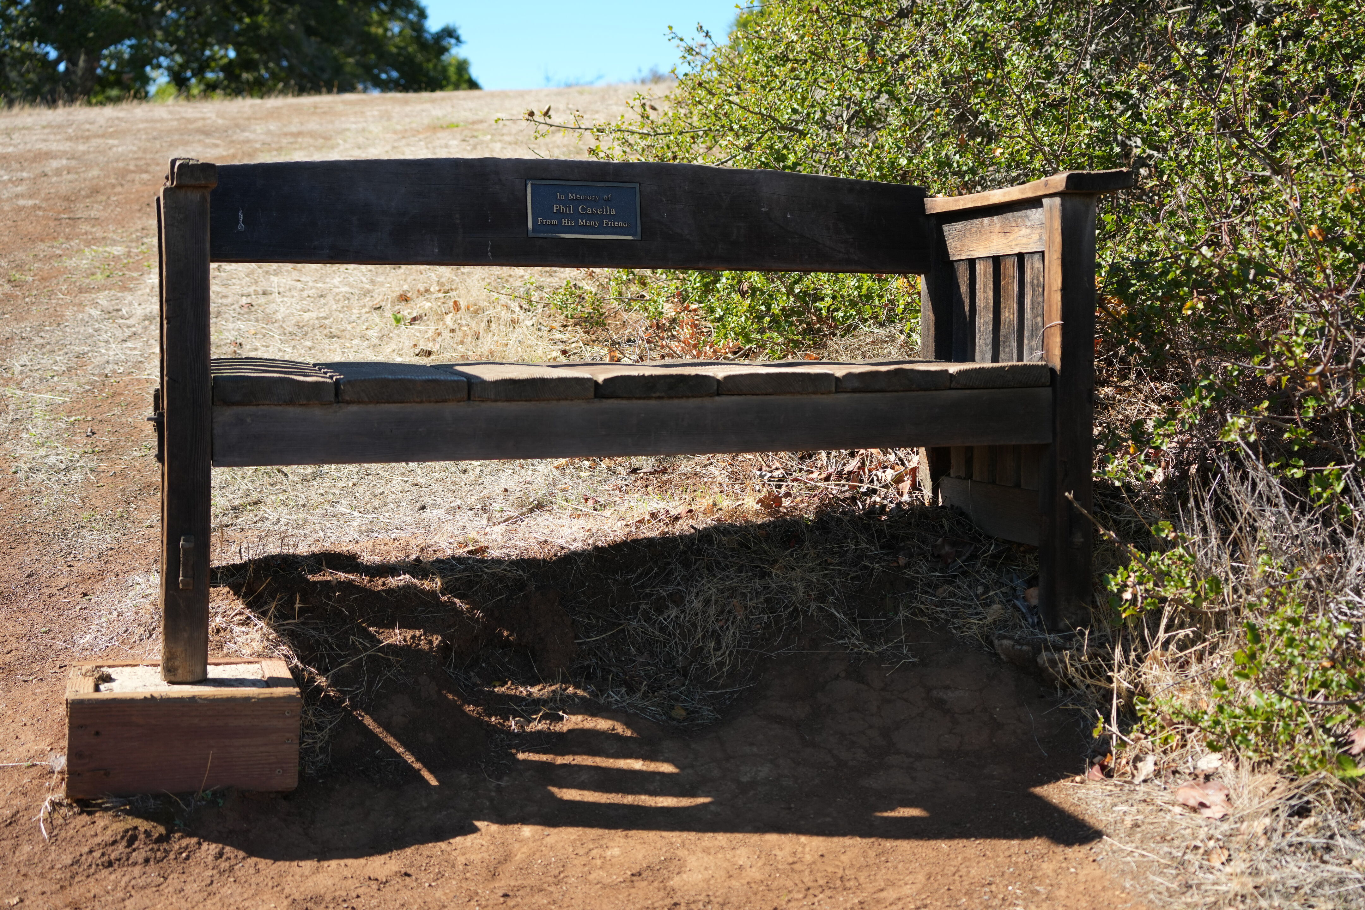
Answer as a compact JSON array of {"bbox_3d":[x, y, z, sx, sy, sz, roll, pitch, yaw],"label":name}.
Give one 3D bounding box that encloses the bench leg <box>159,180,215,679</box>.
[{"bbox_3d":[-0.716,-0.028,2.735,0.062,0.709,0.061,0,3,-18],"label":"bench leg"}]

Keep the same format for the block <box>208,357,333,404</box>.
[{"bbox_3d":[-0.652,-0.117,2.963,0.178,0.041,0.436,-1,6,-16],"label":"block"}]

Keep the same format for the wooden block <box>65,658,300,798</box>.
[{"bbox_3d":[-0.731,0.395,2.773,0.312,0.140,0.301,1,3,-16],"label":"wooden block"}]

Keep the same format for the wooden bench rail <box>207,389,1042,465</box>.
[{"bbox_3d":[-0.033,-0.044,2.955,1.361,0.089,0.037,-2,4,-17],"label":"wooden bench rail"}]

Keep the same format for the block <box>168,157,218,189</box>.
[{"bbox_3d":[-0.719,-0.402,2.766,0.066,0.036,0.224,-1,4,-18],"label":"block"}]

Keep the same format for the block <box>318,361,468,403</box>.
[{"bbox_3d":[-0.471,-0.118,3.021,0.192,0.039,0.436,-1,6,-16],"label":"block"}]

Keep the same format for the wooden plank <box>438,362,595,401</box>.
[{"bbox_3d":[-0.276,-0.116,2.973,0.183,0.042,0.440,-2,4,-15],"label":"wooden plank"}]

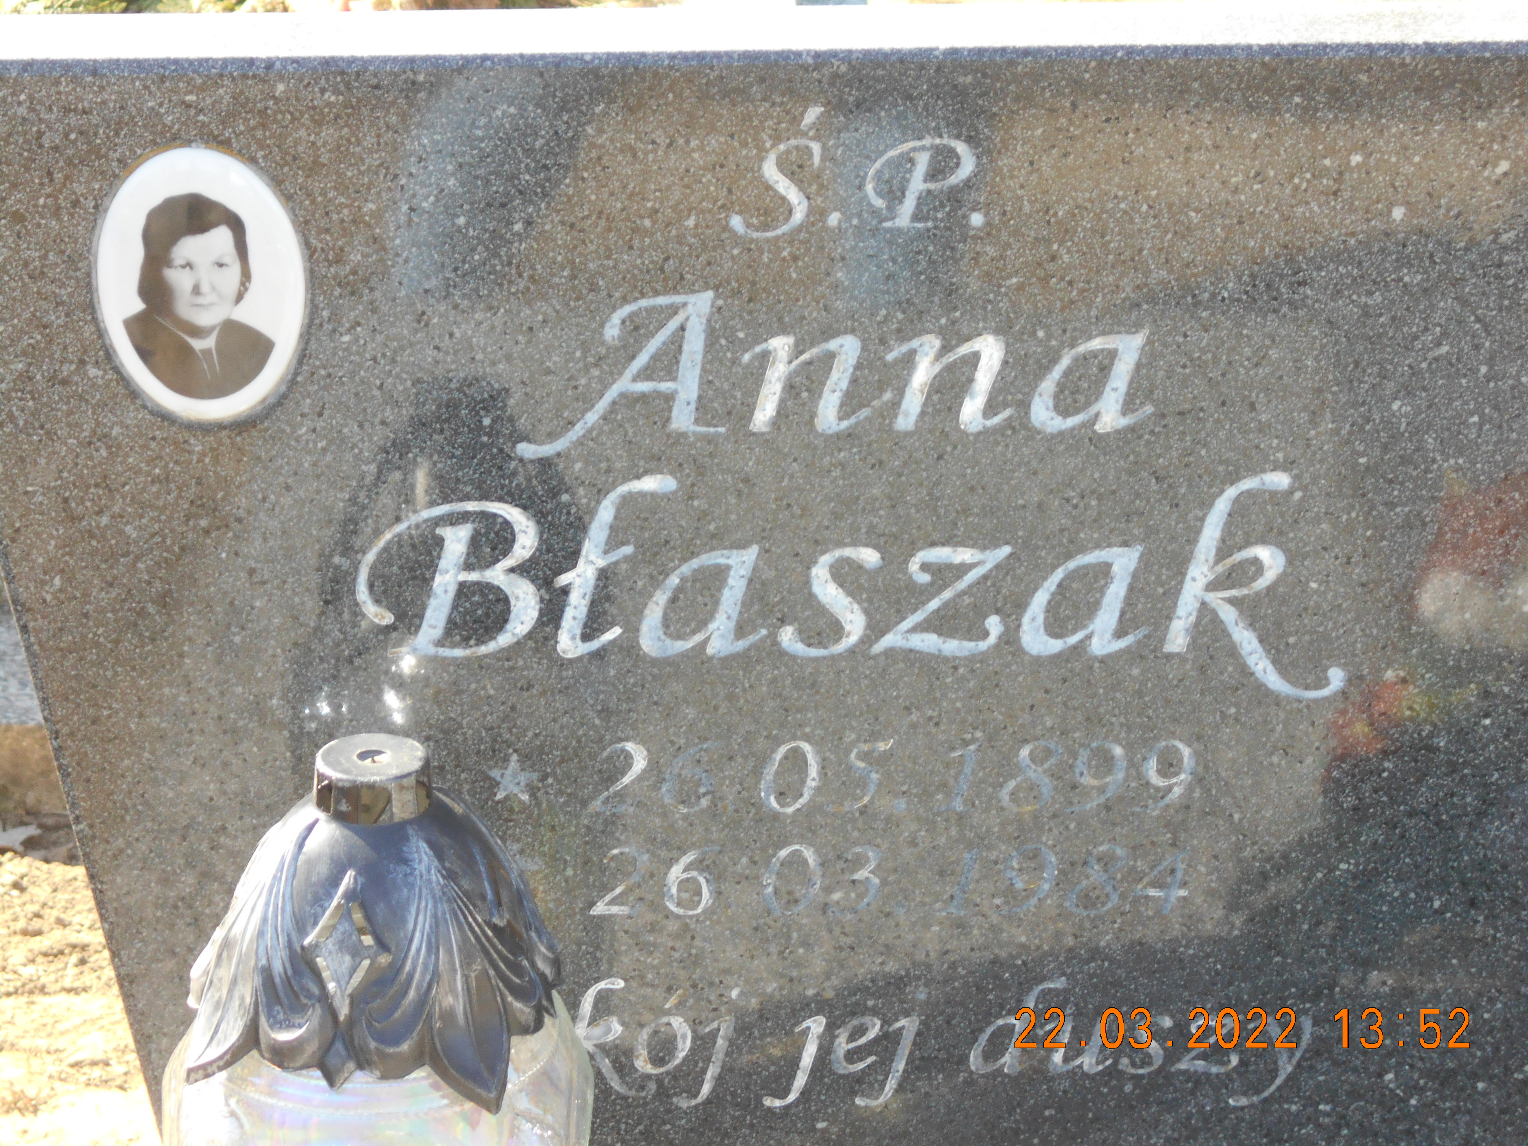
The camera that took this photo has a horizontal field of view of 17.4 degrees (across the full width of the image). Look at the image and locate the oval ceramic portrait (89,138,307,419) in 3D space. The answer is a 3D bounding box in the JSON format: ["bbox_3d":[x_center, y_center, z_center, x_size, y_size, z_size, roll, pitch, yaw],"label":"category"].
[{"bbox_3d":[-0.239,-0.123,2.120,0.090,0.120,0.010,0,18,1],"label":"oval ceramic portrait"}]

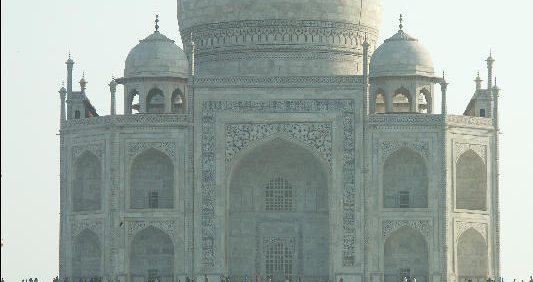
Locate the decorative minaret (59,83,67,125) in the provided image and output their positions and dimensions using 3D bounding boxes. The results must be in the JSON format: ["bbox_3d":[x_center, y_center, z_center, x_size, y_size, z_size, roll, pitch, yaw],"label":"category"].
[{"bbox_3d":[-26.510,-4.817,356.770,1.041,5.365,1.041,0,-5,1],"label":"decorative minaret"}]

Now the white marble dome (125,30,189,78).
[{"bbox_3d":[-14.529,-11.437,365.514,8.530,6.655,8.530,0,-6,1],"label":"white marble dome"}]

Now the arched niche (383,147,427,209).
[{"bbox_3d":[17.818,4.886,352.060,5.762,7.973,1.700,0,-6,1],"label":"arched niche"}]

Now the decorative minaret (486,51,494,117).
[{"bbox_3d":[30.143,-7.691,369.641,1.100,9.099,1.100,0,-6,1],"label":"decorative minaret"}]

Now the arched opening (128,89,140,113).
[{"bbox_3d":[-17.287,-5.174,359.013,0.600,3.292,2.100,5,-7,-44],"label":"arched opening"}]

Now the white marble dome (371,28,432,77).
[{"bbox_3d":[17.988,-11.523,365.121,8.511,6.715,8.511,0,-6,1],"label":"white marble dome"}]

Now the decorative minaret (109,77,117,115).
[{"bbox_3d":[-19.560,-5.736,349.323,1.019,4.999,1.019,0,-5,1],"label":"decorative minaret"}]

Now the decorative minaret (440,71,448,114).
[{"bbox_3d":[22.684,-6.119,349.359,1.020,5.512,1.020,0,-5,1],"label":"decorative minaret"}]

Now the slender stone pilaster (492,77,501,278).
[{"bbox_3d":[30.142,5.046,358.244,1.100,26.887,1.100,0,-6,1],"label":"slender stone pilaster"}]

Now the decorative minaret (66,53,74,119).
[{"bbox_3d":[-26.257,-7.306,367.245,1.072,9.031,1.072,0,-5,1],"label":"decorative minaret"}]

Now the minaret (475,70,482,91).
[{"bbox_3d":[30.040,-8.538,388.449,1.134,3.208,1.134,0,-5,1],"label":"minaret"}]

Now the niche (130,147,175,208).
[{"bbox_3d":[-14.555,4.742,349.255,5.669,7.859,2.400,0,-5,1],"label":"niche"}]

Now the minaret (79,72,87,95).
[{"bbox_3d":[-26.279,-8.207,392.961,1.100,3.393,1.100,0,-6,1],"label":"minaret"}]

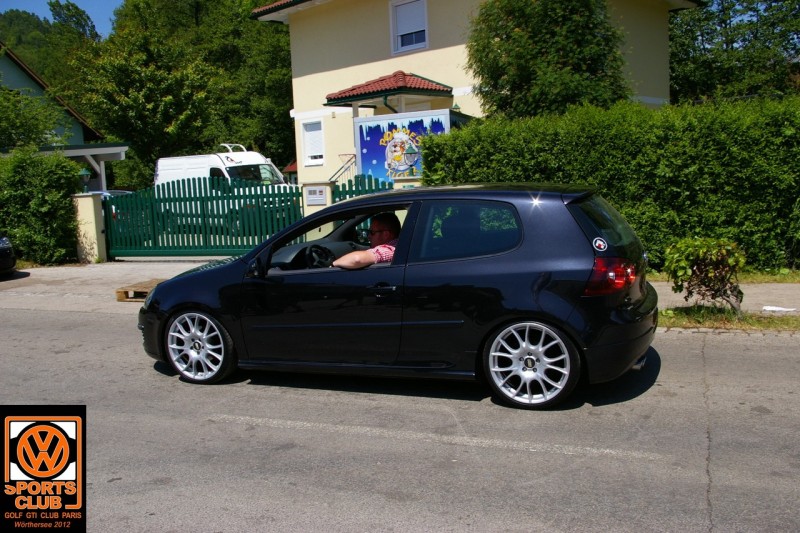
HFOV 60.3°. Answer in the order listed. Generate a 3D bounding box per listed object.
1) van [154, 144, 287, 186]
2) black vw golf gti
[{"bbox_3d":[-5.600,-2.350,21.850,5.400,2.520,2.000,2,7,42],"label":"van"},{"bbox_3d":[-0.140,0.110,5.580,4.210,1.450,1.780,0,6,22],"label":"black vw golf gti"}]

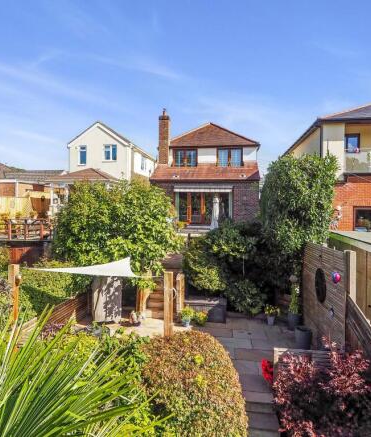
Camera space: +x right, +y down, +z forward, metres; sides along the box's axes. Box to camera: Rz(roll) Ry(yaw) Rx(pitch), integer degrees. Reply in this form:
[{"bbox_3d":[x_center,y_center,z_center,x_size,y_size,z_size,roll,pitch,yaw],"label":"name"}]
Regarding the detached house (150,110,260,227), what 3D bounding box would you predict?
[{"bbox_3d":[1.650,-3.350,21.800,6.600,7.700,8.300,0,2,7],"label":"detached house"}]

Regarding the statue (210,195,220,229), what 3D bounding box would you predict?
[{"bbox_3d":[1.650,-0.360,16.700,0.480,1.980,0.450,0,0,6],"label":"statue"}]

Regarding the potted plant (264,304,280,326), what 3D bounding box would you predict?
[{"bbox_3d":[2.450,2.740,8.550,0.440,0.590,0.420,0,1,0],"label":"potted plant"}]

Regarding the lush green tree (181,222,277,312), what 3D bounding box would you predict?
[{"bbox_3d":[1.390,1.430,9.800,2.950,2.800,2.500,0,0,6],"label":"lush green tree"}]

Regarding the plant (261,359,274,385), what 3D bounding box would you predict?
[{"bbox_3d":[1.420,2.590,5.100,0.360,0.500,0.360,0,0,6],"label":"plant"}]

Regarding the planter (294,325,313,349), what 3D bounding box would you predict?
[{"bbox_3d":[2.520,2.610,6.450,0.370,0.490,0.370,0,0,6],"label":"planter"}]

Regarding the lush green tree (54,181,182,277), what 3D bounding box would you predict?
[{"bbox_3d":[-2.320,0.500,10.500,4.400,3.600,3.900,0,0,6],"label":"lush green tree"}]

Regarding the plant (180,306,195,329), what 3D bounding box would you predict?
[{"bbox_3d":[0.050,2.580,7.950,0.360,0.540,0.360,0,0,6],"label":"plant"}]

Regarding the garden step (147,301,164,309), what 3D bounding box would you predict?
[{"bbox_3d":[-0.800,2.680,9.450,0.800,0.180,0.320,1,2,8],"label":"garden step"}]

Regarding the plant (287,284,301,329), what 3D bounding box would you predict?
[{"bbox_3d":[2.820,2.280,7.800,0.400,1.150,0.400,0,0,6],"label":"plant"}]

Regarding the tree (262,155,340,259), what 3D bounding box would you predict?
[{"bbox_3d":[4.200,-0.250,11.200,2.850,4.300,2.700,0,1,0],"label":"tree"}]

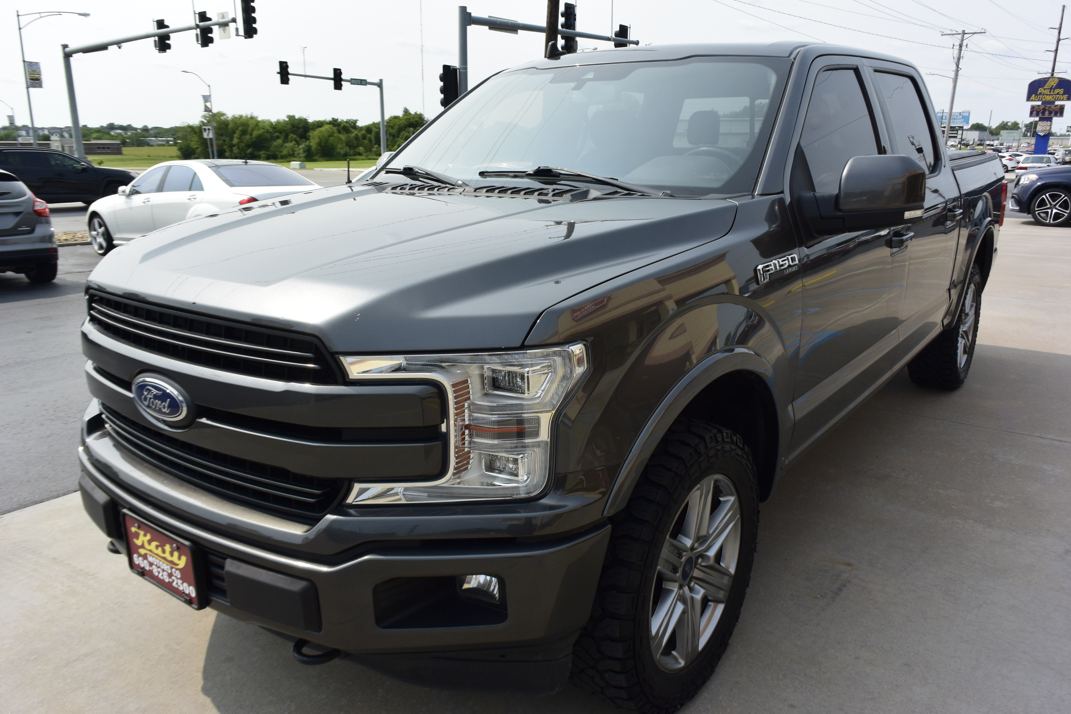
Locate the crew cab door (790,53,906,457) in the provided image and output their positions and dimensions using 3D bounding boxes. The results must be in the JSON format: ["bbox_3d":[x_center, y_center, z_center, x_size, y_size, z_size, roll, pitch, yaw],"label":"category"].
[{"bbox_3d":[1.116,-0.445,3.070,0.300,1.340,1.360,11,19,36],"label":"crew cab door"}]

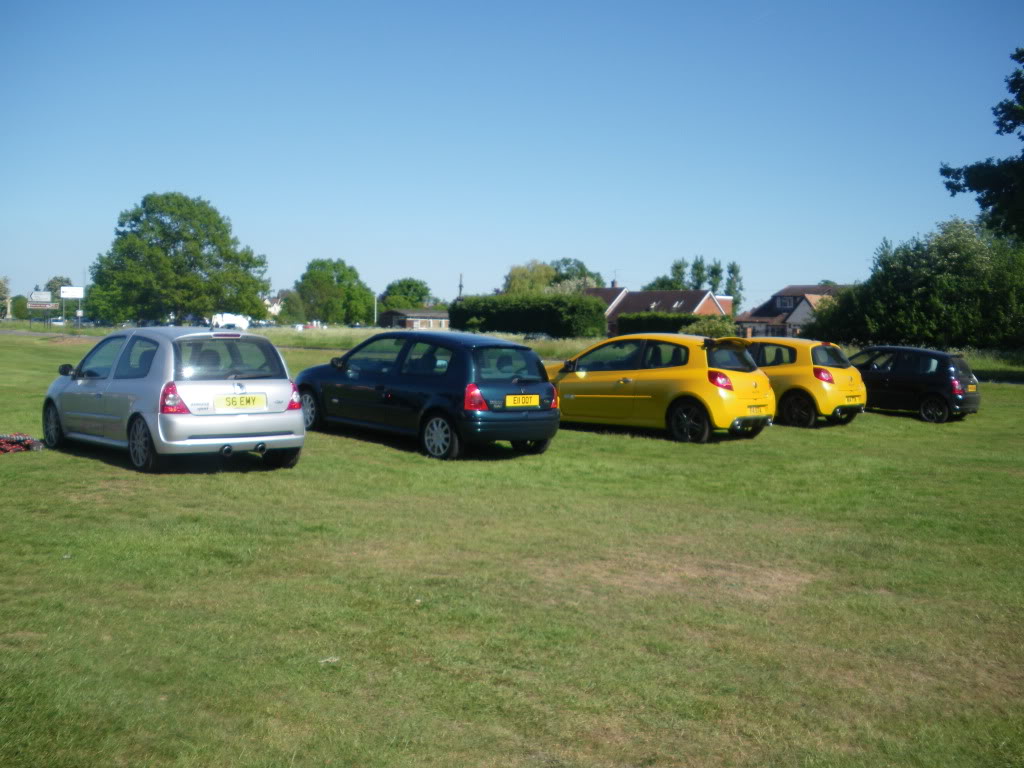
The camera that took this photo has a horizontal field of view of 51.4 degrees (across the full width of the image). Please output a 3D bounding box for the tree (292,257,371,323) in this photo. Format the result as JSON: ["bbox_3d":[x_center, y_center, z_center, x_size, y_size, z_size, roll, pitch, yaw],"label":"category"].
[{"bbox_3d":[-27.929,-13.871,165.312,12.400,11.170,11.160,1,3,0],"label":"tree"}]

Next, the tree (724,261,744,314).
[{"bbox_3d":[31.260,-10.873,149.612,2.900,12.100,2.900,2,3,0],"label":"tree"}]

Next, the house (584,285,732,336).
[{"bbox_3d":[15.285,-7.261,109.594,8.000,6.000,14.500,-2,5,-45],"label":"house"}]

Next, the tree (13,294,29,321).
[{"bbox_3d":[-80.650,-11.863,174.738,2.900,5.600,2.900,2,3,0],"label":"tree"}]

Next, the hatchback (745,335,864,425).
[{"bbox_3d":[4.390,-0.101,19.406,1.790,1.480,4.000,-2,5,-44],"label":"hatchback"}]

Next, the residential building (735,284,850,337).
[{"bbox_3d":[23.217,-5.102,87.827,11.000,6.000,8.500,2,3,12],"label":"residential building"}]

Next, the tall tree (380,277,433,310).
[{"bbox_3d":[-19.605,-14.740,195.276,9.890,9.910,9.890,1,3,0],"label":"tall tree"}]

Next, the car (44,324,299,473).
[{"bbox_3d":[-3.790,0.075,11.560,1.680,1.420,3.800,-1,4,-41],"label":"car"}]

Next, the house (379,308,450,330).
[{"bbox_3d":[-10.927,-6.547,121.841,9.500,3.800,6.500,0,3,-25],"label":"house"}]

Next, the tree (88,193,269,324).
[{"bbox_3d":[-39.316,-14.397,125.452,21.130,16.190,20.070,1,3,0],"label":"tree"}]

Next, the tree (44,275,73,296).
[{"bbox_3d":[-89.725,-16.749,210.260,6.210,9.310,6.210,1,3,0],"label":"tree"}]

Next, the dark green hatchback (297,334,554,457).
[{"bbox_3d":[-1.169,0.028,12.985,3.780,1.420,1.670,6,5,45],"label":"dark green hatchback"}]

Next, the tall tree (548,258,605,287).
[{"bbox_3d":[9.216,-12.398,159.580,10.000,13.000,10.000,2,3,0],"label":"tall tree"}]

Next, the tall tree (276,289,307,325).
[{"bbox_3d":[-36.172,-11.599,174.693,5.500,7.500,5.500,2,3,0],"label":"tall tree"}]

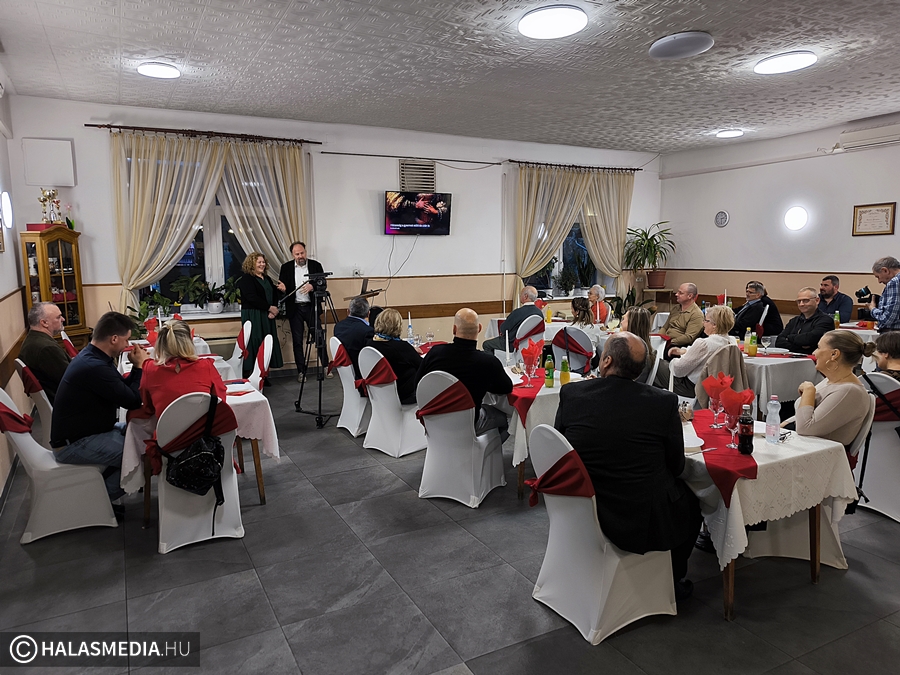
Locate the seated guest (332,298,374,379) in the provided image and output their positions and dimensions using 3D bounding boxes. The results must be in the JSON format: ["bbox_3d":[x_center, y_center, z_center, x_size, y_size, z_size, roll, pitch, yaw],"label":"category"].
[{"bbox_3d":[-0.711,0.242,6.047,0.800,1.270,0.520,-7,10,-42],"label":"seated guest"}]

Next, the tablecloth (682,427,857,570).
[{"bbox_3d":[1.403,0.722,3.207,0.860,0.480,0.860,-4,8,-27],"label":"tablecloth"}]

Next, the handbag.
[{"bbox_3d":[-1.369,0.677,3.363,0.310,0.780,0.200,-4,9,-28],"label":"handbag"}]

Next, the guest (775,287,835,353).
[{"bbox_3d":[3.143,0.204,5.645,0.750,1.310,0.550,-7,10,-39],"label":"guest"}]

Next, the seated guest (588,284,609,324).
[{"bbox_3d":[1.836,-0.081,8.208,0.750,1.200,0.460,0,8,1],"label":"seated guest"}]

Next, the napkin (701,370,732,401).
[{"bbox_3d":[1.352,0.251,3.165,0.140,0.160,0.150,-5,9,-27],"label":"napkin"}]

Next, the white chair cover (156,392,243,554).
[{"bbox_3d":[-1.527,0.727,3.756,0.460,0.900,0.530,-4,8,-27],"label":"white chair cover"}]

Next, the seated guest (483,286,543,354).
[{"bbox_3d":[0.881,-0.016,8.036,0.850,1.260,0.520,4,9,31],"label":"seated guest"}]

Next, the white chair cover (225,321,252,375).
[{"bbox_3d":[-2.583,0.261,7.300,0.540,0.890,0.440,-5,9,-28],"label":"white chair cover"}]

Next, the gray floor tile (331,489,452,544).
[{"bbox_3d":[-0.376,1.132,3.980,0.600,0.010,0.600,-5,9,-28],"label":"gray floor tile"}]

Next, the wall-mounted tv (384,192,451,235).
[{"bbox_3d":[-0.447,-1.778,8.993,1.040,0.600,0.070,-5,16,-28],"label":"wall-mounted tv"}]

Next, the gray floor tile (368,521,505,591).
[{"bbox_3d":[-0.093,1.194,3.447,0.600,0.010,0.600,-5,9,-28],"label":"gray floor tile"}]

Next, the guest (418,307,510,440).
[{"bbox_3d":[0.160,0.407,4.440,0.580,1.280,0.800,3,8,26],"label":"guest"}]

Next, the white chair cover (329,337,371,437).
[{"bbox_3d":[-0.817,0.414,5.792,0.580,0.905,0.450,-6,9,-33],"label":"white chair cover"}]

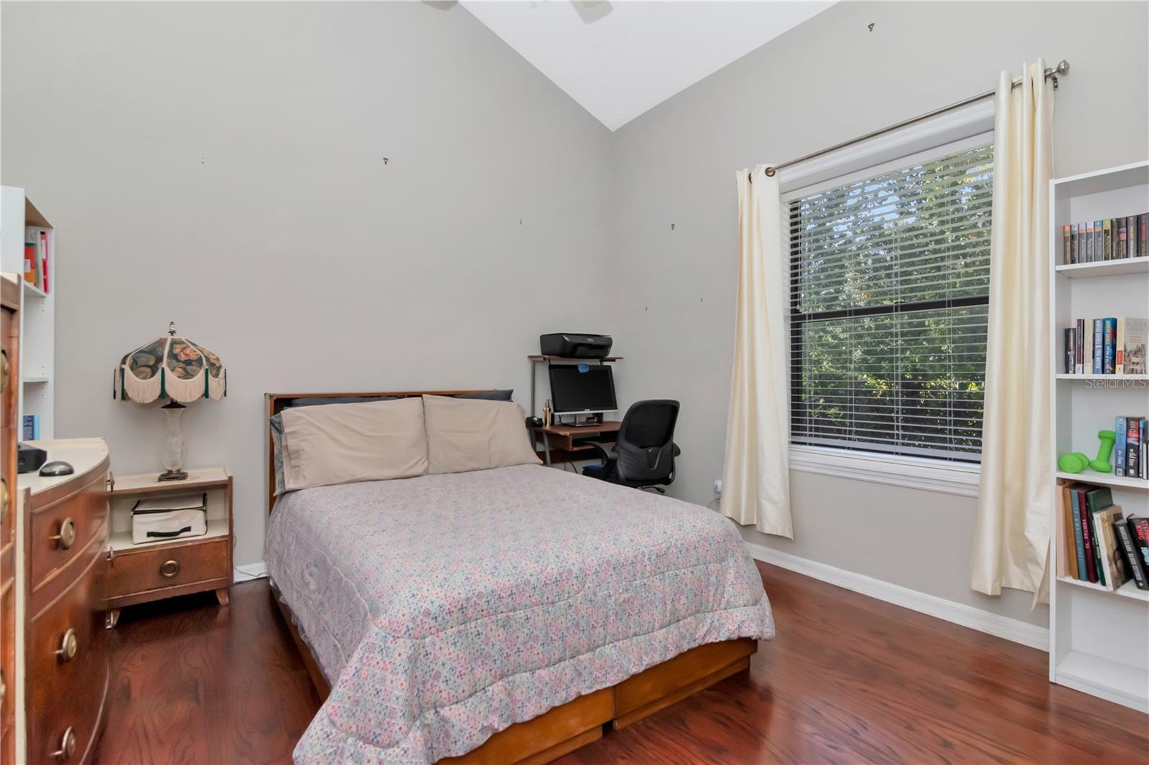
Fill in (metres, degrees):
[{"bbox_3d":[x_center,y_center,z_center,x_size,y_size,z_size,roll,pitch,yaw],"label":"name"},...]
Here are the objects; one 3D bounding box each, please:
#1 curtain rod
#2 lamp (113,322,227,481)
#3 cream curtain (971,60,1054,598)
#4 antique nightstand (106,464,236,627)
[{"bbox_3d":[1.474,-1.203,2.508,0.120,0.080,1.410,0,0,-38],"label":"curtain rod"},{"bbox_3d":[-1.893,0.090,2.401,0.420,0.745,0.420,0,0,-35],"label":"lamp"},{"bbox_3d":[1.782,-0.185,2.065,0.145,2.160,0.280,0,0,-38],"label":"cream curtain"},{"bbox_3d":[-1.903,0.760,2.423,0.465,0.630,0.370,0,0,-35],"label":"antique nightstand"}]

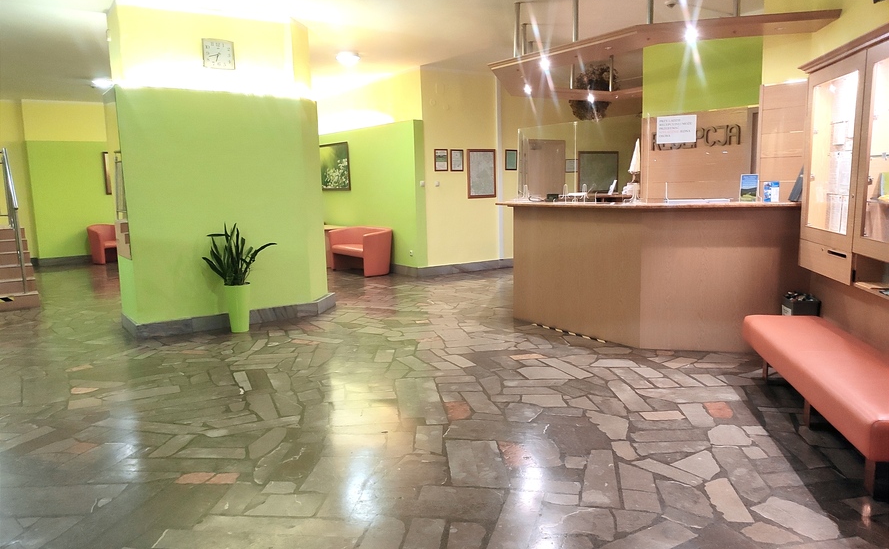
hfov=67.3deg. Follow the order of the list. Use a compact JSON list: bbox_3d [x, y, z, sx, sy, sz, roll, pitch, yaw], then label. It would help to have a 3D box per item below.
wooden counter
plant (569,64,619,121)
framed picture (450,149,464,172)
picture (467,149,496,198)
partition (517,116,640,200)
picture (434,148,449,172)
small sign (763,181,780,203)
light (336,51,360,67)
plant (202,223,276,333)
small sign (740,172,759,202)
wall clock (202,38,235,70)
[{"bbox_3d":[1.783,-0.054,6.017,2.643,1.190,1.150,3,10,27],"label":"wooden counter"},{"bbox_3d":[1.995,-2.437,8.941,0.610,0.730,0.560,-1,9,0],"label":"plant"},{"bbox_3d":[0.192,-1.665,9.766,0.225,0.314,0.025,-7,10,-31],"label":"framed picture"},{"bbox_3d":[0.572,-1.505,10.024,0.515,0.726,0.030,-7,10,-31],"label":"picture"},{"bbox_3d":[1.202,-1.033,6.194,0.050,0.730,1.680,-7,10,-31],"label":"partition"},{"bbox_3d":[-0.035,-1.645,9.627,0.232,0.312,0.025,-7,10,-31],"label":"picture"},{"bbox_3d":[2.597,-0.653,5.299,0.132,0.168,0.040,1,9,18],"label":"small sign"},{"bbox_3d":[-1.193,-2.667,8.302,0.300,0.120,0.300,-1,9,0],"label":"light"},{"bbox_3d":[-1.992,0.035,6.489,0.660,1.060,0.500,-1,9,0],"label":"plant"},{"bbox_3d":[2.437,-0.689,5.330,0.145,0.225,0.050,1,9,18],"label":"small sign"},{"bbox_3d":[-2.207,-2.158,6.547,0.300,0.280,0.040,-6,10,-30],"label":"wall clock"}]

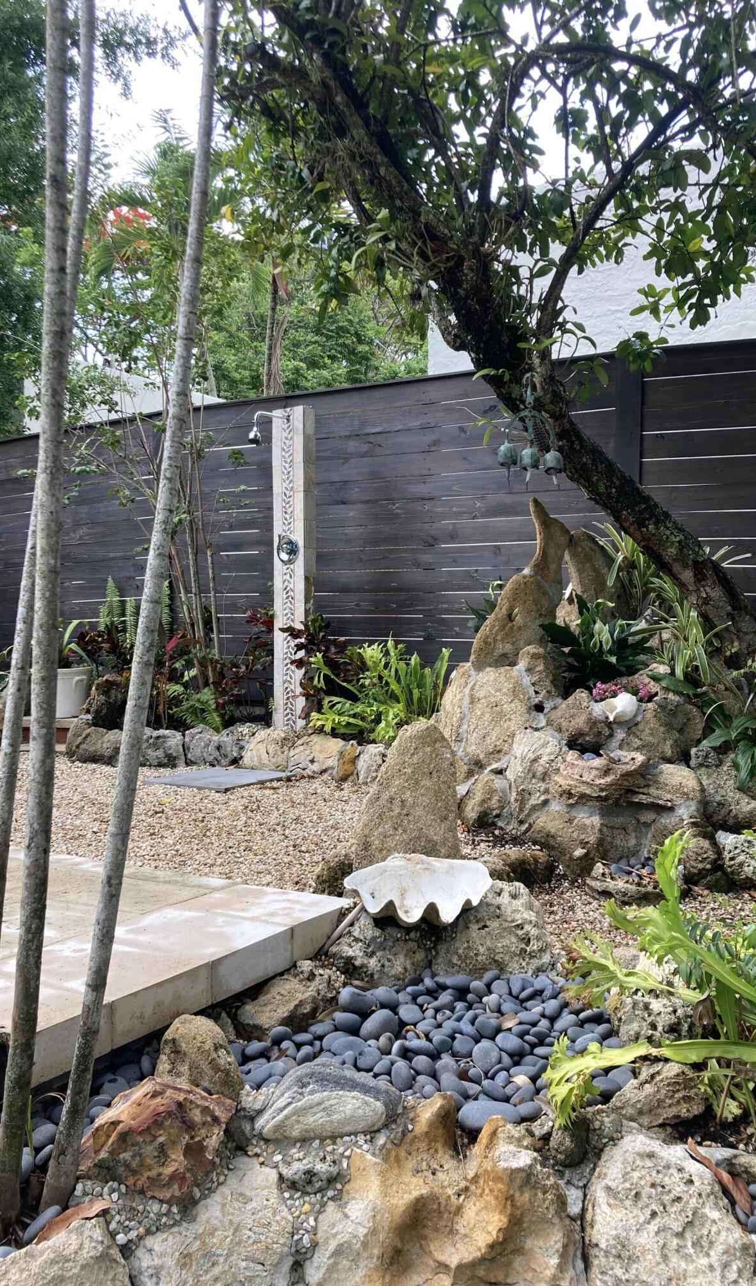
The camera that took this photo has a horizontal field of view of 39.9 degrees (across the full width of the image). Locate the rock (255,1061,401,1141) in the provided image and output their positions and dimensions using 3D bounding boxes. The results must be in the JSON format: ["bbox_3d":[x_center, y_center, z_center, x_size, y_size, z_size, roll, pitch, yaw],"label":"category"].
[{"bbox_3d":[-0.092,0.842,1.920,0.260,0.115,0.150,0,1,-3],"label":"rock"}]

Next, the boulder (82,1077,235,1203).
[{"bbox_3d":[-0.436,0.992,2.088,0.285,0.180,0.200,0,3,0],"label":"boulder"}]

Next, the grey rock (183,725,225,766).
[{"bbox_3d":[-0.941,0.550,5.610,0.210,0.215,0.190,0,1,-10],"label":"grey rock"}]

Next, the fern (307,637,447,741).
[{"bbox_3d":[0.006,0.260,6.168,0.780,0.620,0.650,0,3,0],"label":"fern"}]

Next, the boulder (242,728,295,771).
[{"bbox_3d":[-0.634,0.618,6.085,0.310,0.230,0.240,0,3,0],"label":"boulder"}]

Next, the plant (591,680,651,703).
[{"bbox_3d":[1.007,0.197,4.334,0.260,0.120,0.200,0,3,0],"label":"plant"}]

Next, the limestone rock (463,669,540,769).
[{"bbox_3d":[0.495,0.300,4.250,0.320,0.410,0.280,0,1,0],"label":"limestone rock"}]

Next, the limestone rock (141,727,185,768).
[{"bbox_3d":[-1.237,0.599,5.930,0.270,0.235,0.240,0,1,30],"label":"limestone rock"}]

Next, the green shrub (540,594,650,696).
[{"bbox_3d":[0.922,0.013,4.400,0.460,0.410,0.420,0,1,0],"label":"green shrub"}]

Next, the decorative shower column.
[{"bbox_3d":[-0.473,-0.403,5.800,0.225,1.840,0.120,0,1,36],"label":"decorative shower column"}]

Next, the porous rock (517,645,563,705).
[{"bbox_3d":[0.678,0.128,4.350,0.200,0.250,0.200,0,1,0],"label":"porous rock"}]

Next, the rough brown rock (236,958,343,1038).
[{"bbox_3d":[-0.202,0.811,2.400,0.160,0.135,0.250,1,2,33],"label":"rough brown rock"}]

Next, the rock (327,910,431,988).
[{"bbox_3d":[0.004,0.796,2.720,0.260,0.190,0.220,0,1,0],"label":"rock"}]

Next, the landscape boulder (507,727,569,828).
[{"bbox_3d":[0.619,0.518,4.020,0.240,0.380,0.250,0,1,0],"label":"landscape boulder"}]

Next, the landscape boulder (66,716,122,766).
[{"bbox_3d":[-1.689,0.585,6.253,0.360,0.270,0.300,0,3,0],"label":"landscape boulder"}]

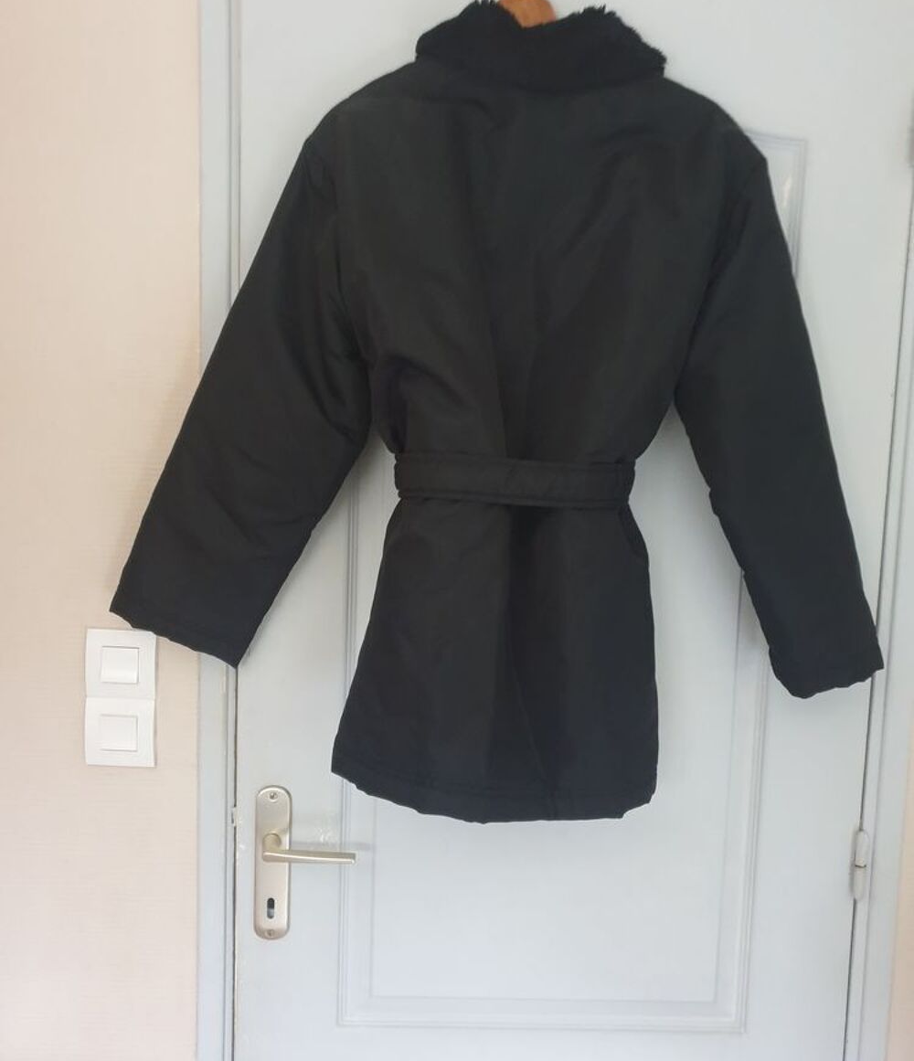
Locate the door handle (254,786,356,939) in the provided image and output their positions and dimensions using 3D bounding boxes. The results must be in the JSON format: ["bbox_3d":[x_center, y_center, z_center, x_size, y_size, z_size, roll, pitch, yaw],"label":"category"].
[{"bbox_3d":[-0.173,0.387,1.031,0.119,0.185,0.060,2,6,-1],"label":"door handle"}]

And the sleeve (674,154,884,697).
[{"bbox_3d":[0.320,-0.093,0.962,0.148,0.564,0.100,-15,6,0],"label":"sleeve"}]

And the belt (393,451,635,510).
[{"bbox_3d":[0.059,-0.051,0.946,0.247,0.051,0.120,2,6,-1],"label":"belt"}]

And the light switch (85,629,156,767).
[{"bbox_3d":[-0.379,0.190,1.036,0.079,0.158,0.012,2,6,-1],"label":"light switch"}]

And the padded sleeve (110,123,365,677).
[{"bbox_3d":[-0.183,-0.121,0.949,0.181,0.528,0.110,24,5,-3],"label":"padded sleeve"}]

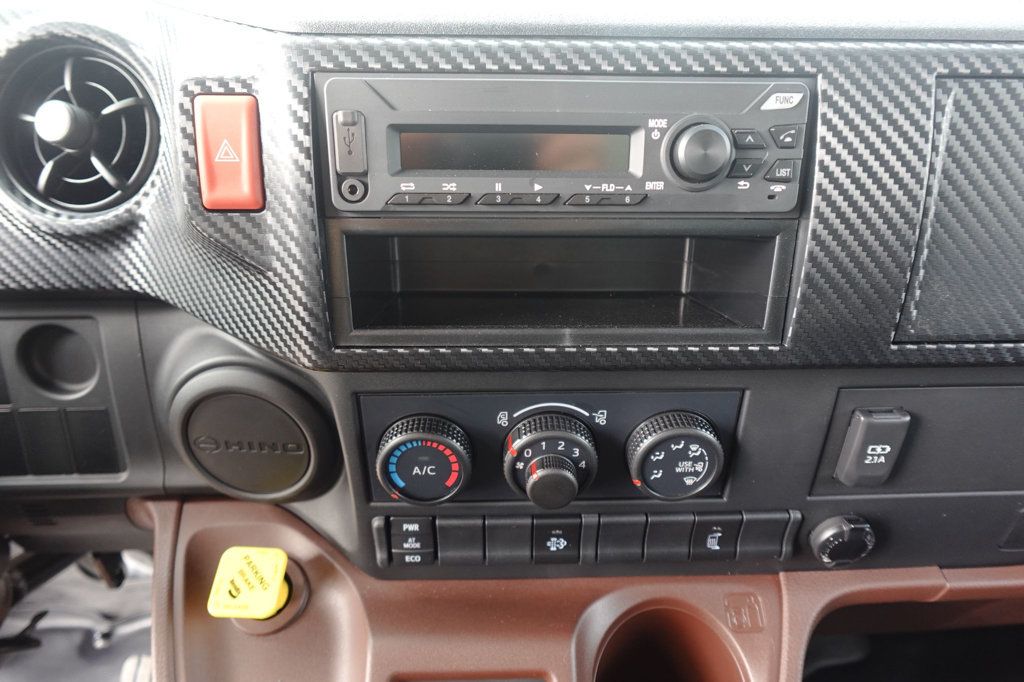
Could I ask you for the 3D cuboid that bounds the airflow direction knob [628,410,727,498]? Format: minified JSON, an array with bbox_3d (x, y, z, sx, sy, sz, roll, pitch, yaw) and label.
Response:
[{"bbox_3d":[0.073,0.052,0.253,0.041,0.041,0.014,0,24,0],"label":"airflow direction knob"}]

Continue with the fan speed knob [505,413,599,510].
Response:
[{"bbox_3d":[0.018,0.056,0.248,0.041,0.041,0.026,0,24,0],"label":"fan speed knob"}]

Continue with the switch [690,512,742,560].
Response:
[{"bbox_3d":[0.099,0.093,0.280,0.023,0.029,0.010,0,20,0],"label":"switch"}]

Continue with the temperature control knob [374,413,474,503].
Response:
[{"bbox_3d":[-0.039,0.054,0.253,0.041,0.041,0.014,0,24,0],"label":"temperature control knob"}]

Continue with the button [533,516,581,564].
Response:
[{"bbox_3d":[0.021,0.095,0.280,0.023,0.029,0.010,0,20,0],"label":"button"}]

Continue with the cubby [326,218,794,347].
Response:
[{"bbox_3d":[0.019,-0.033,0.265,0.180,0.050,0.090,0,14,-1],"label":"cubby"}]

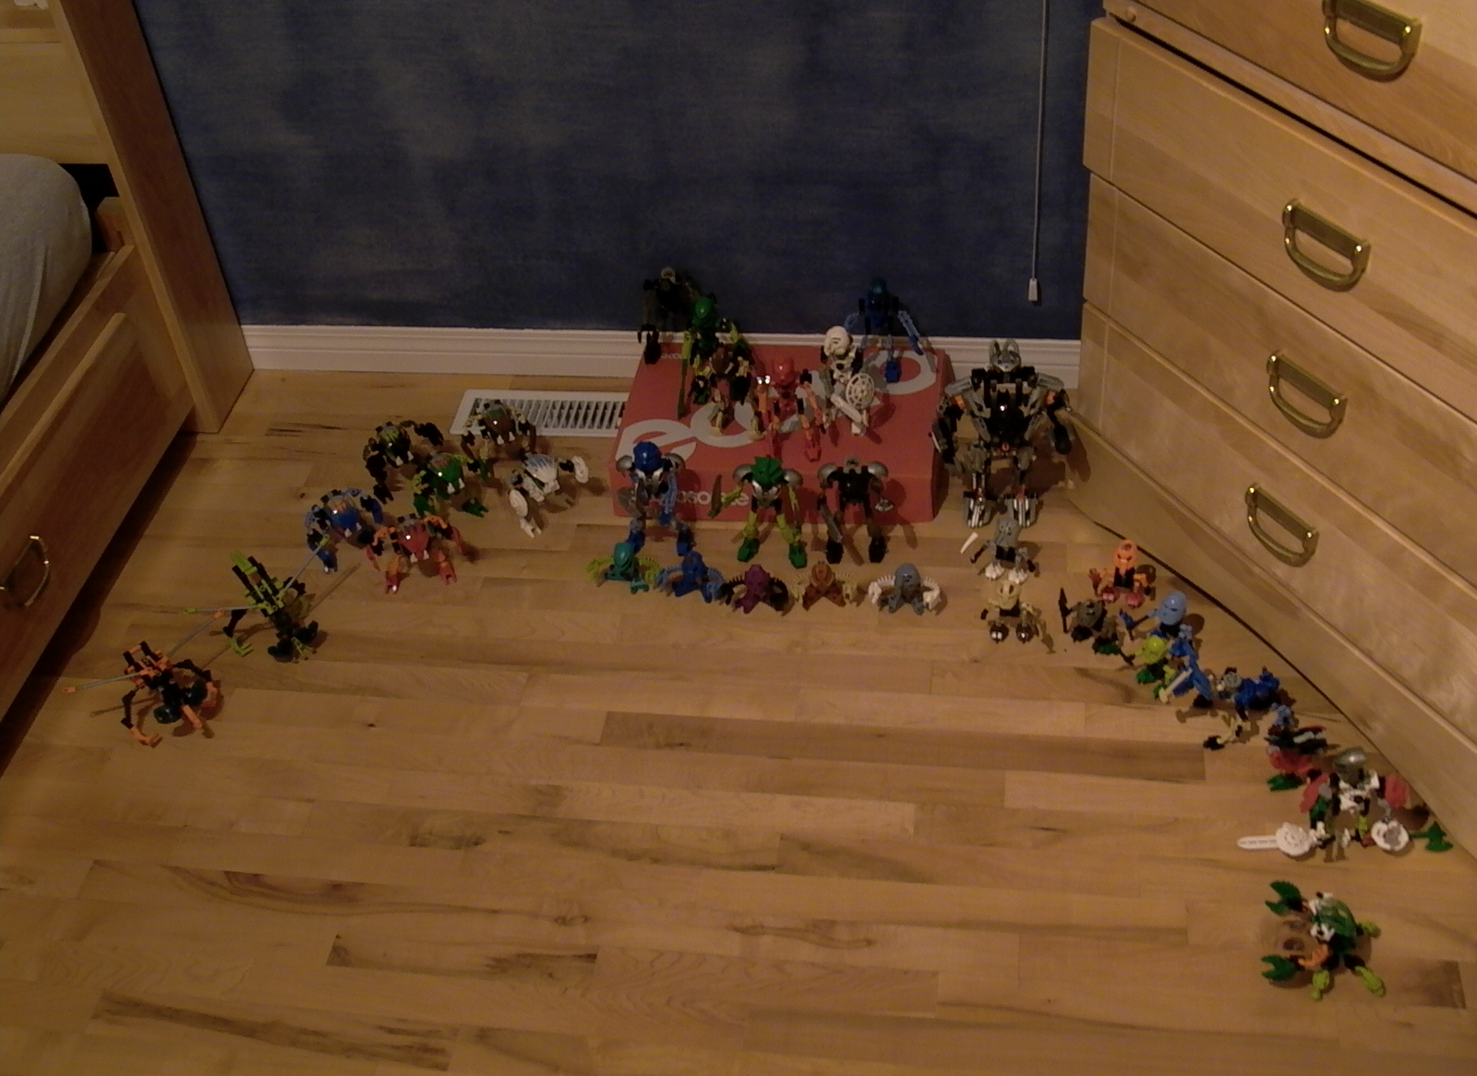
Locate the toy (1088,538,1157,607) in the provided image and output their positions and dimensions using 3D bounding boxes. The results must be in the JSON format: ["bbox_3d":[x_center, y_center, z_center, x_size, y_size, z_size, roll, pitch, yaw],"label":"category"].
[{"bbox_3d":[0.504,0.041,2.130,0.088,0.085,0.050,9,43,17],"label":"toy"}]

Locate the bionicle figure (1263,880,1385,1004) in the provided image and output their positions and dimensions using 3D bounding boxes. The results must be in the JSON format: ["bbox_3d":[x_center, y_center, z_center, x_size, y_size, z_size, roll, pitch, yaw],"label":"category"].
[{"bbox_3d":[0.610,0.417,1.695,0.125,0.065,0.125,4,42,12],"label":"bionicle figure"}]

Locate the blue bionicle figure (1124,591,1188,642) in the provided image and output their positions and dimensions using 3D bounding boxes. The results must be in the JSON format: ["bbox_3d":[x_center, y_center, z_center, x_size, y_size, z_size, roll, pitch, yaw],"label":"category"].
[{"bbox_3d":[0.539,0.102,2.054,0.083,0.084,0.083,-28,46,-23],"label":"blue bionicle figure"}]

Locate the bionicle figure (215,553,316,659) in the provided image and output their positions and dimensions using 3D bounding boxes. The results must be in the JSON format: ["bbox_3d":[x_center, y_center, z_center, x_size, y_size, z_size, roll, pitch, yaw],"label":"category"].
[{"bbox_3d":[-0.635,0.094,2.206,0.125,0.090,0.140,-32,47,-27],"label":"bionicle figure"}]

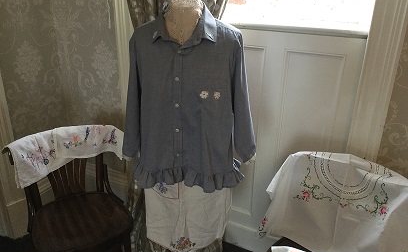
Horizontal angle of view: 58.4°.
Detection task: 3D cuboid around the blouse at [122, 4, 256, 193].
[{"bbox_3d":[-0.050,-0.102,1.301,0.500,0.630,0.290,4,23,6],"label":"blouse"}]

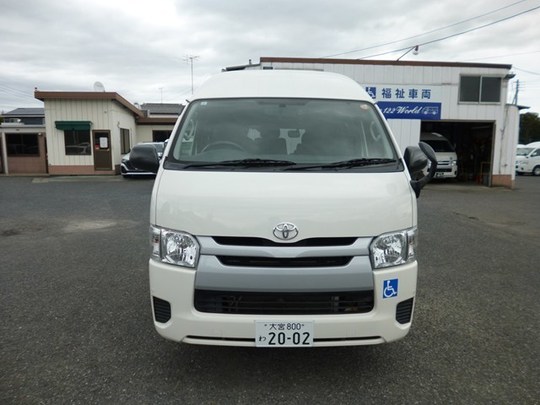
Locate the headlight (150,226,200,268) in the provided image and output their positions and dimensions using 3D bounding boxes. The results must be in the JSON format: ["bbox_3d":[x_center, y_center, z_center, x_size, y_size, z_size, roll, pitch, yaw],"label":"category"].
[{"bbox_3d":[-0.582,0.263,2.355,0.360,0.220,0.300,1,8,2],"label":"headlight"}]

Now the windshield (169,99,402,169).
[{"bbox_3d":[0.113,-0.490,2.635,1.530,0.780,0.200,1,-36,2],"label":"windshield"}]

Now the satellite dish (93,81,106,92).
[{"bbox_3d":[-8.274,-5.576,18.200,0.560,0.600,0.400,4,9,24],"label":"satellite dish"}]

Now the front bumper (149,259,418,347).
[{"bbox_3d":[0.082,0.607,2.335,1.690,0.450,0.480,1,8,2],"label":"front bumper"}]

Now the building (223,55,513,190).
[{"bbox_3d":[3.757,-3.757,18.934,11.400,5.000,9.000,1,8,-1],"label":"building"}]

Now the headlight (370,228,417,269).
[{"bbox_3d":[0.757,0.286,2.303,0.360,0.220,0.300,1,8,2],"label":"headlight"}]

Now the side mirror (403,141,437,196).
[{"bbox_3d":[1.052,-0.223,2.572,0.230,0.400,0.250,1,8,2],"label":"side mirror"}]

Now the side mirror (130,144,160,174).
[{"bbox_3d":[-0.879,-0.318,2.691,0.230,0.240,0.150,1,8,2],"label":"side mirror"}]

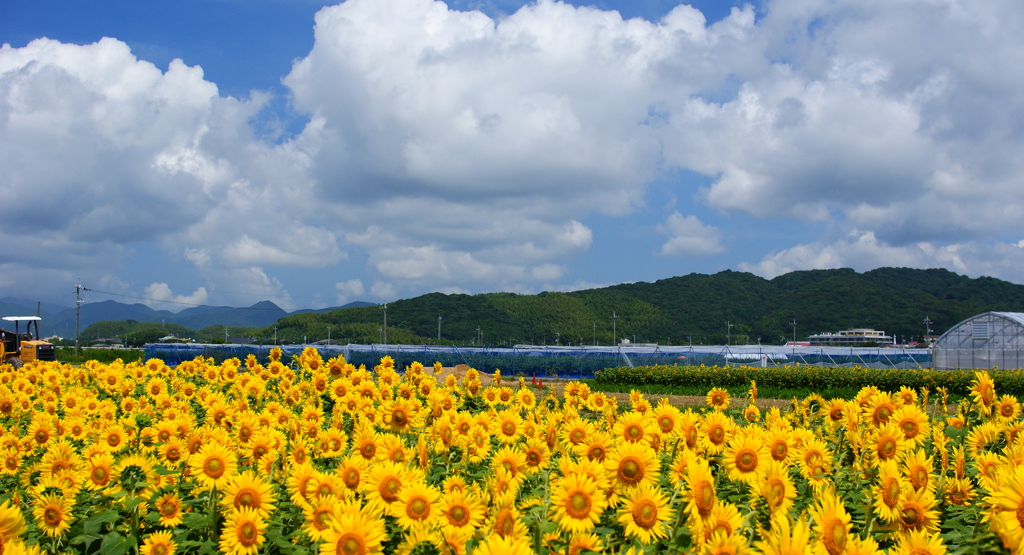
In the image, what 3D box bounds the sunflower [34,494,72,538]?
[{"bbox_3d":[-1.773,0.921,4.950,0.165,0.170,0.065,1,-3,-15],"label":"sunflower"}]

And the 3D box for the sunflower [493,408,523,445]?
[{"bbox_3d":[-0.028,0.935,7.995,0.194,0.225,0.084,0,2,-5],"label":"sunflower"}]

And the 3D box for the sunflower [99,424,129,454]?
[{"bbox_3d":[-2.558,1.033,8.209,0.190,0.190,0.070,1,-11,-20],"label":"sunflower"}]

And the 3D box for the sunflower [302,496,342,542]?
[{"bbox_3d":[-0.737,0.942,5.000,0.185,0.180,0.070,1,-13,-28],"label":"sunflower"}]

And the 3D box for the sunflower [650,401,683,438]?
[{"bbox_3d":[0.858,0.794,7.100,0.185,0.205,0.070,1,-15,-12],"label":"sunflower"}]

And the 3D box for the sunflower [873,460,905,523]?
[{"bbox_3d":[1.266,0.720,4.300,0.070,0.210,0.175,-9,-8,42],"label":"sunflower"}]

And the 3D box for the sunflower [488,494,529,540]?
[{"bbox_3d":[-0.016,0.870,4.600,0.185,0.190,0.070,3,-4,-42],"label":"sunflower"}]

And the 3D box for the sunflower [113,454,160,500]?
[{"bbox_3d":[-1.631,0.866,5.554,0.204,0.200,0.081,0,2,-8],"label":"sunflower"}]

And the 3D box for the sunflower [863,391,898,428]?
[{"bbox_3d":[1.920,0.698,6.610,0.215,0.215,0.080,0,-9,-4],"label":"sunflower"}]

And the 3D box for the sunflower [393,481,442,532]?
[{"bbox_3d":[-0.366,0.897,5.010,0.198,0.198,0.070,0,-10,-9],"label":"sunflower"}]

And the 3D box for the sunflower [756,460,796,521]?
[{"bbox_3d":[0.910,0.733,4.400,0.175,0.205,0.070,2,-12,-40],"label":"sunflower"}]

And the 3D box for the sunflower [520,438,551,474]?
[{"bbox_3d":[0.132,1.003,7.210,0.180,0.190,0.070,0,-10,-2],"label":"sunflower"}]

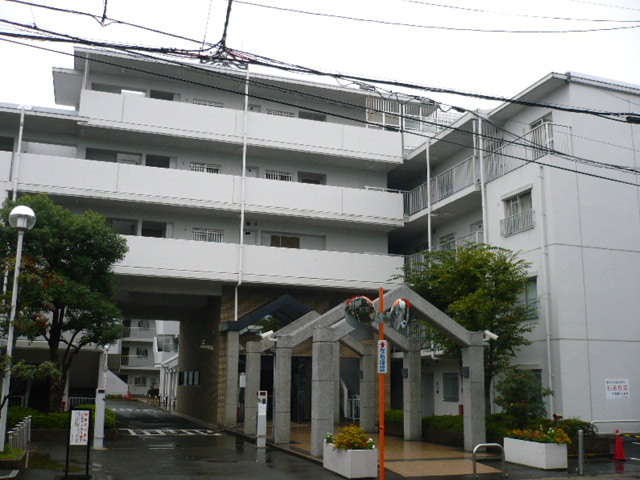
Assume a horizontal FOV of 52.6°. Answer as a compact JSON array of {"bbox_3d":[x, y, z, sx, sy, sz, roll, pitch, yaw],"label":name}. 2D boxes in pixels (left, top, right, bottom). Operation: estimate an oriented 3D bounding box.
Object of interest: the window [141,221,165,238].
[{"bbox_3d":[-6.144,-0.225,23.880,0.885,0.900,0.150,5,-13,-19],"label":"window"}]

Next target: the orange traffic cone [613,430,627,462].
[{"bbox_3d":[6.655,4.590,14.467,0.340,0.660,0.340,-5,-13,23],"label":"orange traffic cone"}]

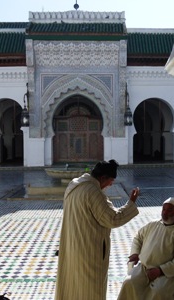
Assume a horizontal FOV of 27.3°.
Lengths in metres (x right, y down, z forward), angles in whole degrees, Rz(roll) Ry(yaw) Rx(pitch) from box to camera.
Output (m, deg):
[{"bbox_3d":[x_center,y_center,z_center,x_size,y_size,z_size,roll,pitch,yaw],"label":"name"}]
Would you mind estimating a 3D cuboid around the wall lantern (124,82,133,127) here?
[{"bbox_3d":[2.287,-2.496,19.649,0.470,2.352,0.784,-1,2,-2],"label":"wall lantern"}]

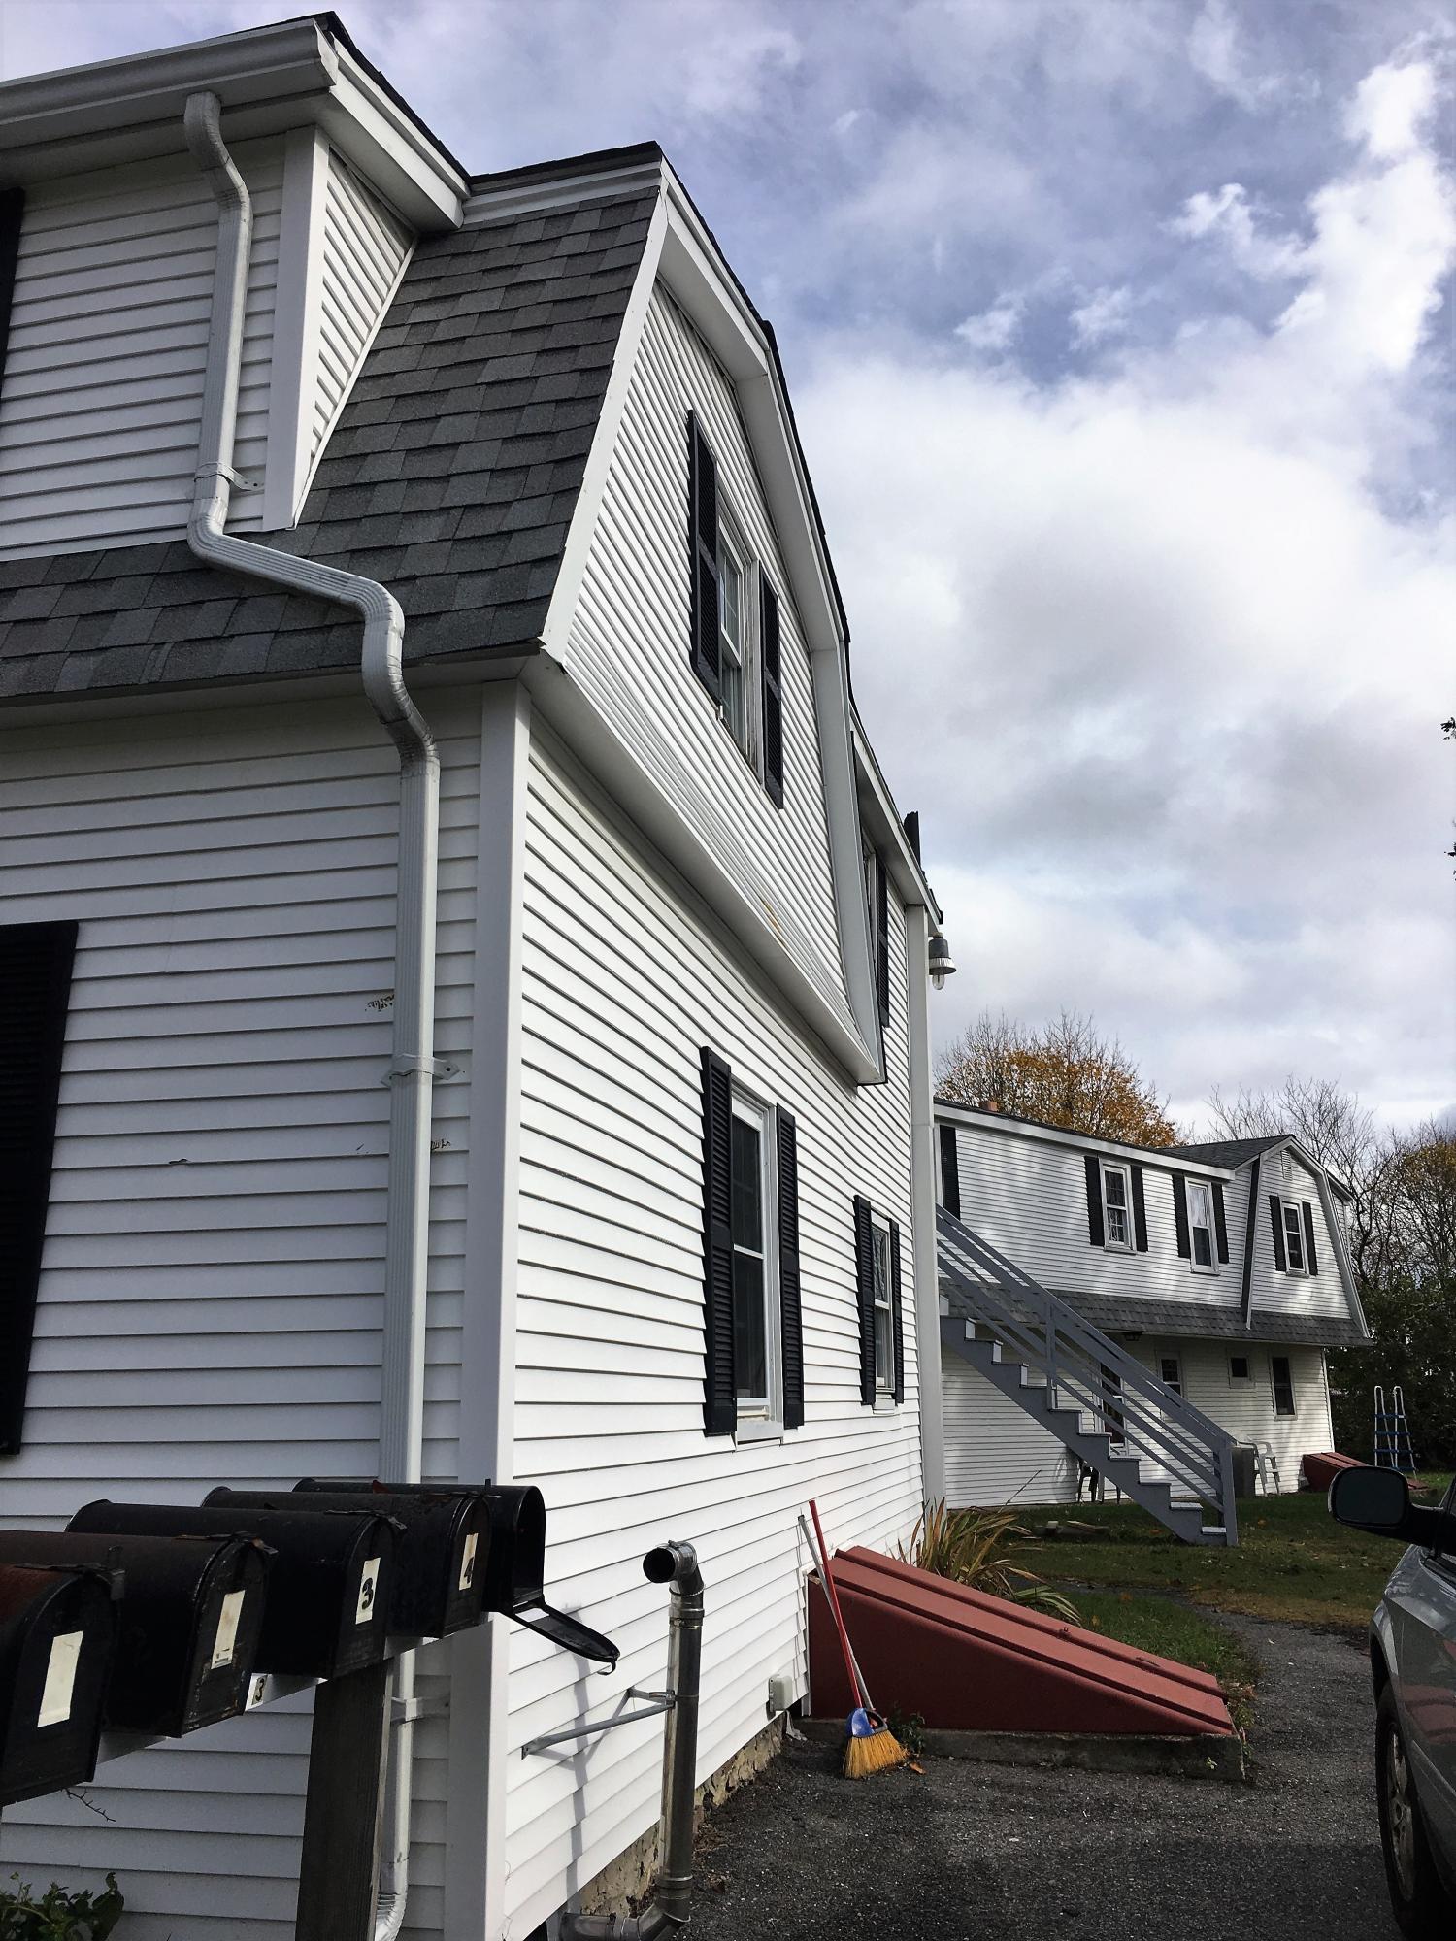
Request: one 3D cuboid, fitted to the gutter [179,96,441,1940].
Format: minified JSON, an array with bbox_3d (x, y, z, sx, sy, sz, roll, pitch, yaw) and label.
[{"bbox_3d":[-1.377,-0.203,4.910,0.980,6.000,0.440,-4,-15,12],"label":"gutter"}]

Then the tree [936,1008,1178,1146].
[{"bbox_3d":[9.111,6.876,43.753,8.000,12.200,8.000,-4,-15,12],"label":"tree"}]

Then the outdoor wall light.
[{"bbox_3d":[1.935,-0.068,14.928,0.360,0.530,0.330,-4,-15,12],"label":"outdoor wall light"}]

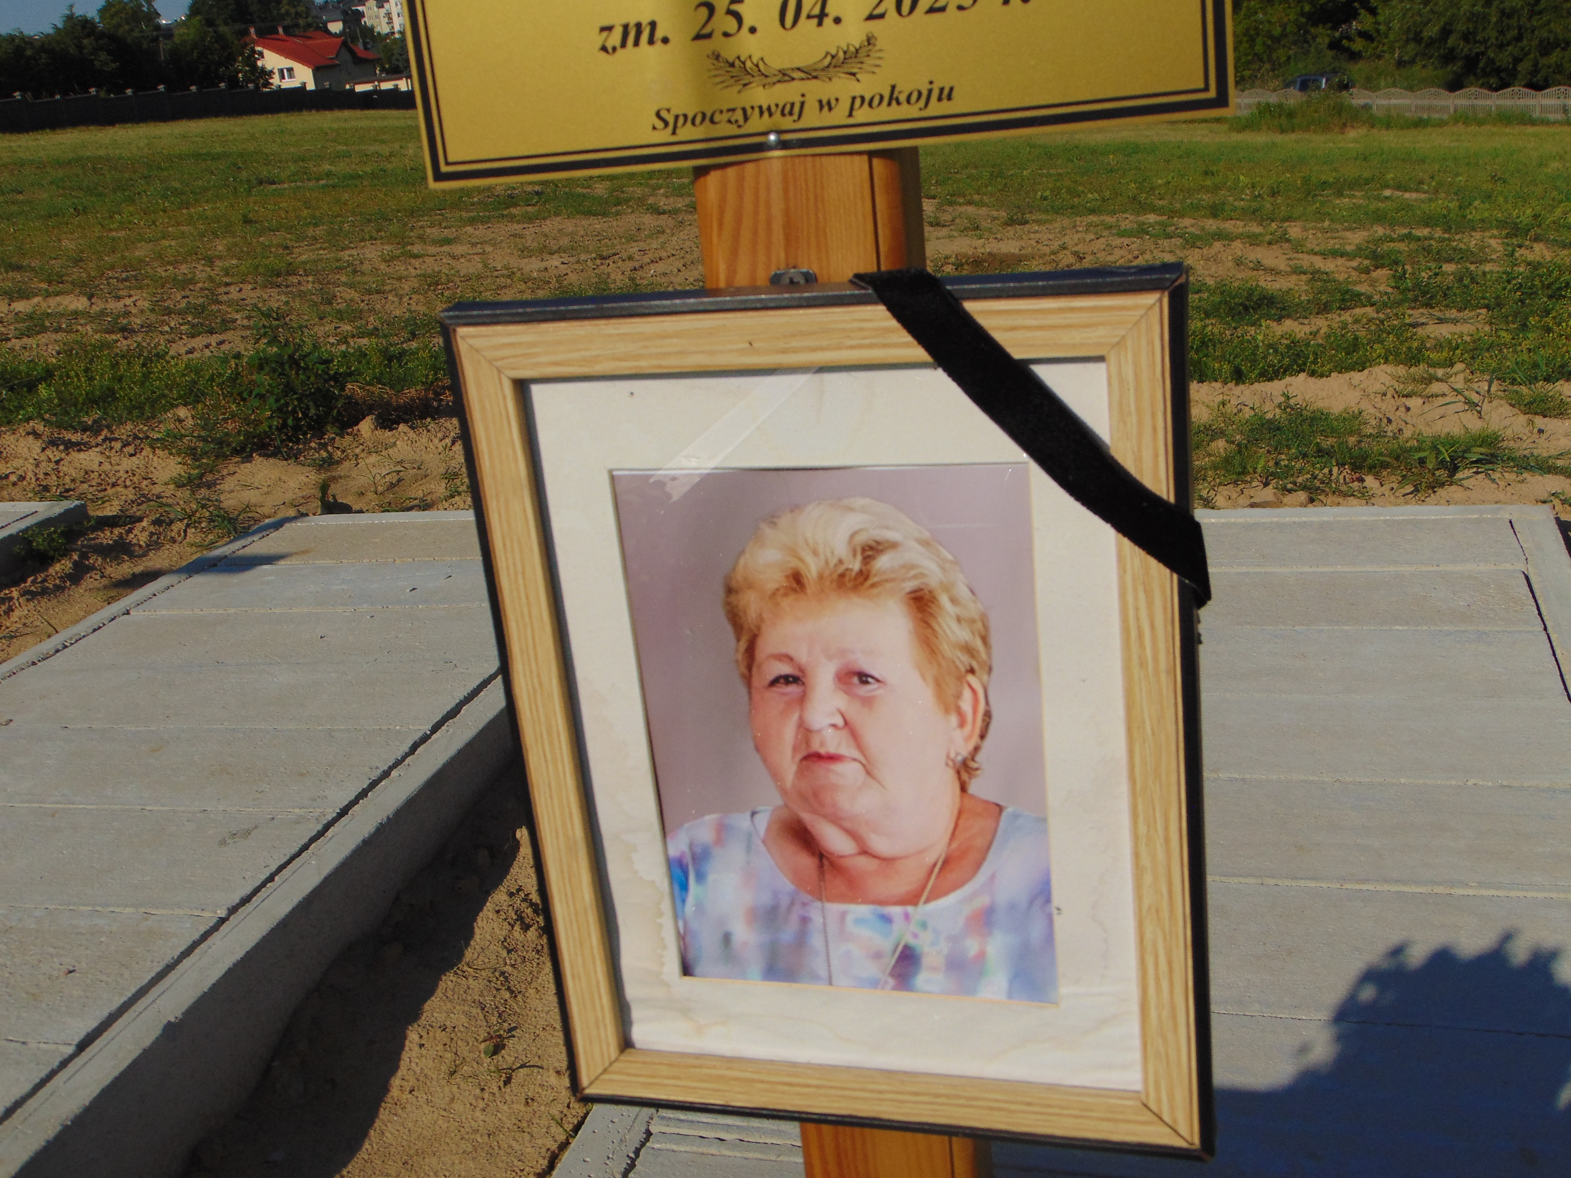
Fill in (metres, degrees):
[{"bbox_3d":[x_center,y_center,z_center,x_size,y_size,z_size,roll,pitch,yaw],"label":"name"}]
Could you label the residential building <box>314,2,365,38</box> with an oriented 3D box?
[{"bbox_3d":[-71.640,-90.810,285.000,9.500,8.000,9.000,-7,17,1],"label":"residential building"}]

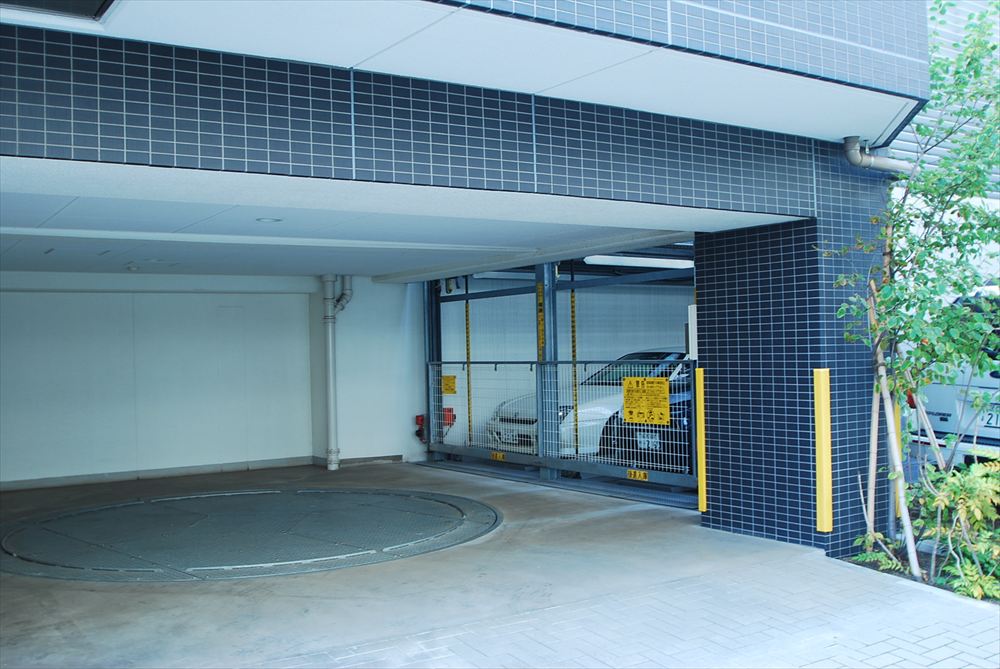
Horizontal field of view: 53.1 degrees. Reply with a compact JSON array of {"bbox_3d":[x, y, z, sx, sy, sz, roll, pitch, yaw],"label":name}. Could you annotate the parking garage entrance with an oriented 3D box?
[{"bbox_3d":[0.426,0.352,9.870,0.280,2.140,4.580,-1,-1,-33],"label":"parking garage entrance"}]

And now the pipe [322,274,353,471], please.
[{"bbox_3d":[-1.799,0.422,11.142,0.380,2.165,0.160,-1,-1,-33],"label":"pipe"}]

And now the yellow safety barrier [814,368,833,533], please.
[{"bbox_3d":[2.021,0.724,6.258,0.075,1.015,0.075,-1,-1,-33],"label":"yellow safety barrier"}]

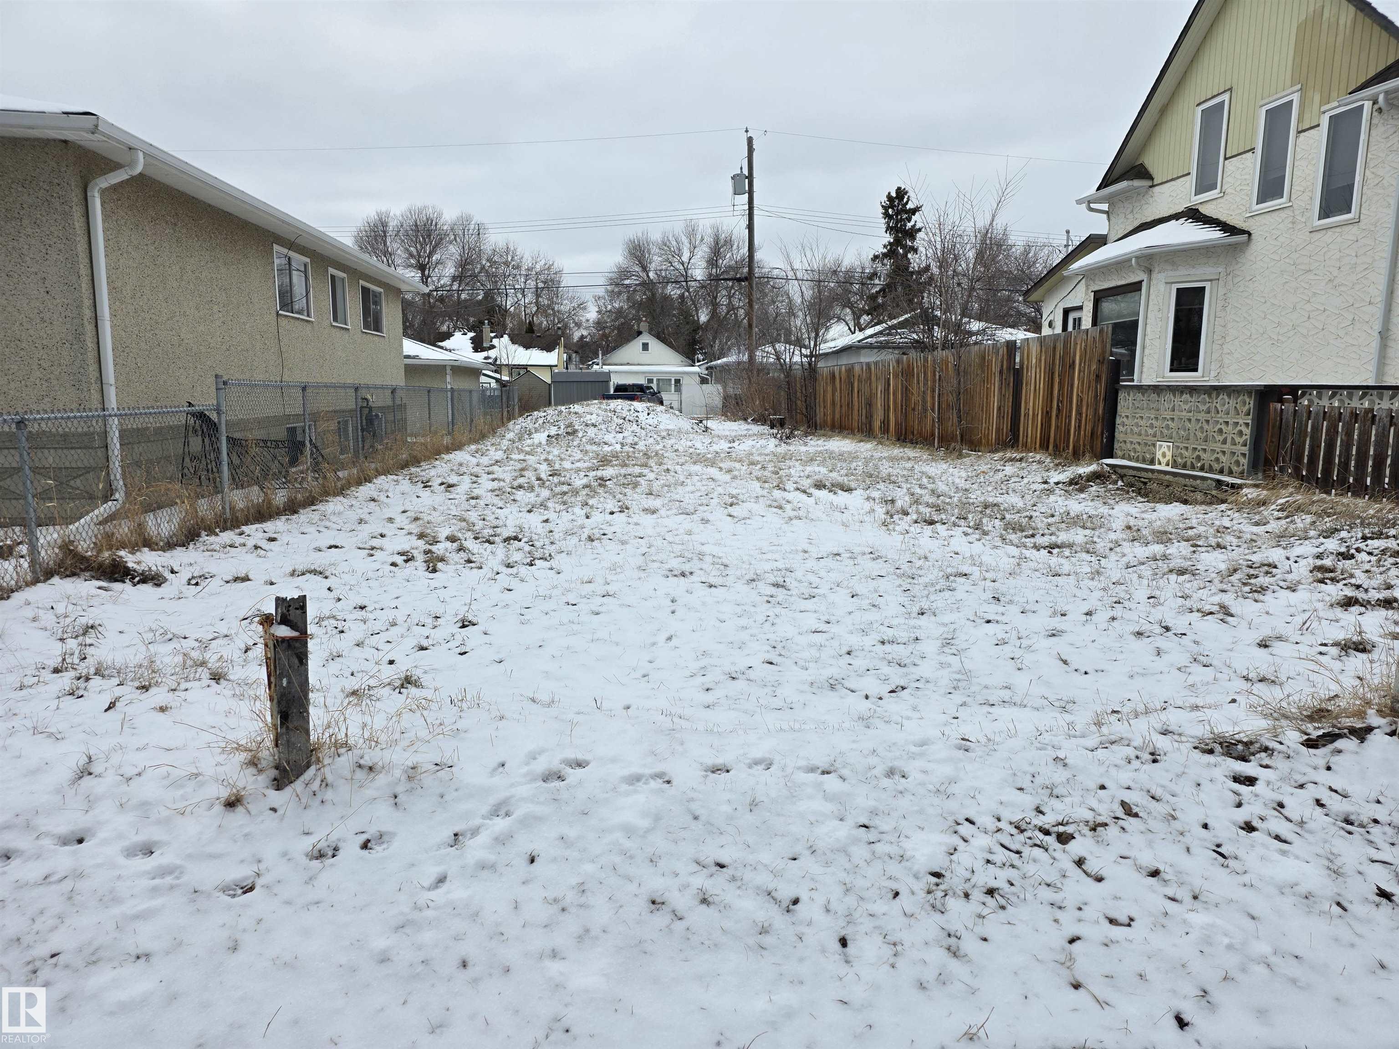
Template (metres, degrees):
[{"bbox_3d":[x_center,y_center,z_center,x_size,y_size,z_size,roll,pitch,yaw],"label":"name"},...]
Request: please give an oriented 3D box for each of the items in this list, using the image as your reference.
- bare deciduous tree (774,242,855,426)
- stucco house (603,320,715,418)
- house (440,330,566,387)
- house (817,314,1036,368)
[{"bbox_3d":[3.905,-6.442,31.239,2.800,6.260,2.700,0,9,-5],"label":"bare deciduous tree"},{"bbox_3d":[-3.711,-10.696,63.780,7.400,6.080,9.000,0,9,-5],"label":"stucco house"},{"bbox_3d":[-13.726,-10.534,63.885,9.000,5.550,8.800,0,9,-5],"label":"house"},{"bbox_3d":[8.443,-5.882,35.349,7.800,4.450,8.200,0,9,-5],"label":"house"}]

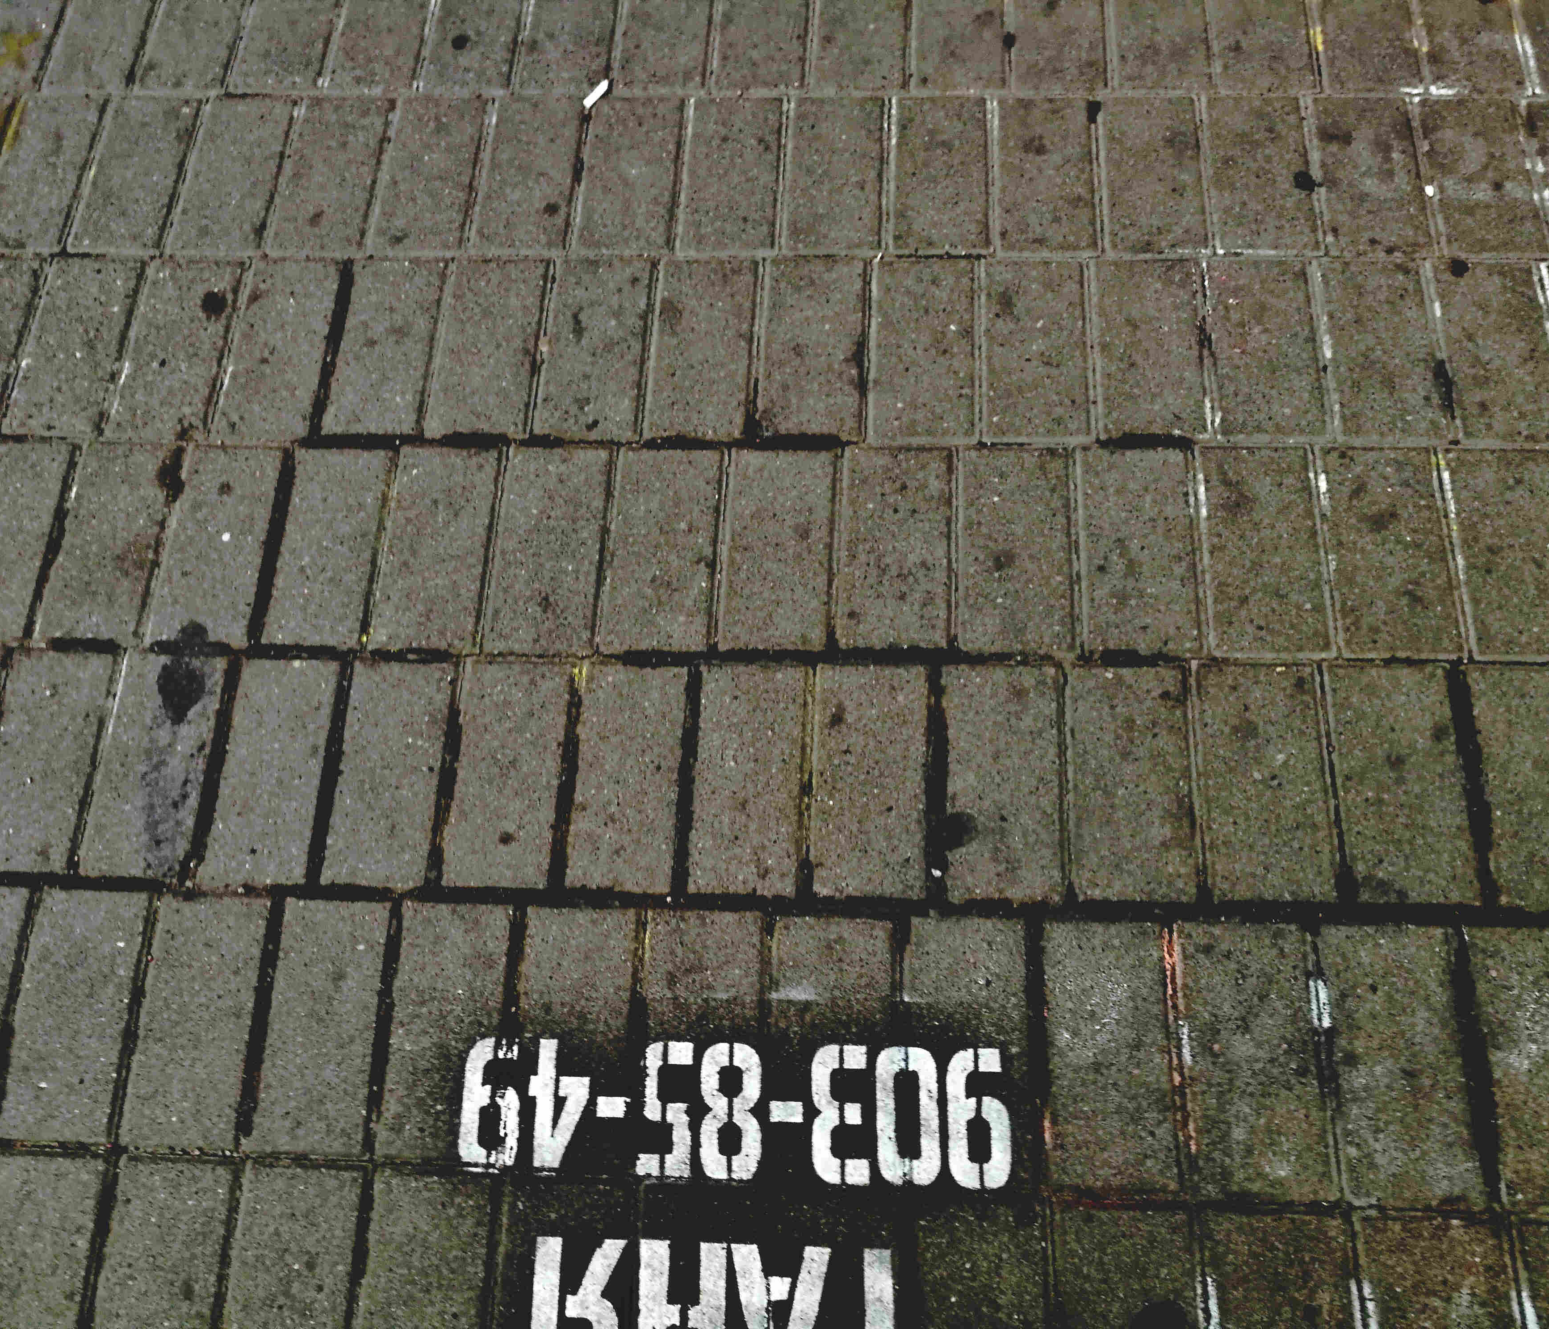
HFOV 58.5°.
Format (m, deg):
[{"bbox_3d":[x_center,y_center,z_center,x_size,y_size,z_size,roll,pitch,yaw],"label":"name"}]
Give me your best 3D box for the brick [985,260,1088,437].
[{"bbox_3d":[0.242,-0.284,1.308,0.097,0.060,0.198,1,68,5],"label":"brick"}]

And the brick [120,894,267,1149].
[{"bbox_3d":[-0.462,0.297,1.141,0.098,0.060,0.199,0,71,6],"label":"brick"}]

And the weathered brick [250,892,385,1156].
[{"bbox_3d":[-0.365,0.303,1.155,0.099,0.060,0.200,0,69,4],"label":"weathered brick"}]

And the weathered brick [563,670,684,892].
[{"bbox_3d":[-0.122,0.103,1.179,0.097,0.060,0.198,1,68,5],"label":"weathered brick"}]

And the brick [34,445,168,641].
[{"bbox_3d":[-0.611,-0.103,1.300,0.097,0.060,0.198,1,68,5],"label":"brick"}]

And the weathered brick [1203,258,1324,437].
[{"bbox_3d":[0.469,-0.291,1.338,0.099,0.060,0.200,1,69,4],"label":"weathered brick"}]

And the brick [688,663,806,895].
[{"bbox_3d":[-0.017,0.101,1.160,0.098,0.060,0.199,0,69,6],"label":"brick"}]

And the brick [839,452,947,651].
[{"bbox_3d":[0.107,-0.092,1.221,0.098,0.060,0.199,1,68,6],"label":"brick"}]

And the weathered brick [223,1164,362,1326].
[{"bbox_3d":[-0.370,0.498,1.079,0.099,0.060,0.200,1,69,4],"label":"weathered brick"}]

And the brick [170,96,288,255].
[{"bbox_3d":[-0.546,-0.488,1.430,0.098,0.060,0.199,2,68,5],"label":"brick"}]

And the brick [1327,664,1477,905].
[{"bbox_3d":[0.503,0.104,1.131,0.097,0.060,0.198,1,68,5],"label":"brick"}]

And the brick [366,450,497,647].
[{"bbox_3d":[-0.305,-0.097,1.274,0.097,0.060,0.198,1,68,5],"label":"brick"}]

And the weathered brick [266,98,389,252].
[{"bbox_3d":[-0.462,-0.501,1.474,0.099,0.060,0.200,1,69,4],"label":"weathered brick"}]

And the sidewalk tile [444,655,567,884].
[{"bbox_3d":[-0.220,0.100,1.181,0.098,0.060,0.199,0,70,6],"label":"sidewalk tile"}]

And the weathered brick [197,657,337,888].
[{"bbox_3d":[-0.424,0.099,1.200,0.098,0.060,0.199,1,70,6],"label":"weathered brick"}]

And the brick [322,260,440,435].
[{"bbox_3d":[-0.377,-0.296,1.360,0.097,0.060,0.198,1,68,5],"label":"brick"}]

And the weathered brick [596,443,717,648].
[{"bbox_3d":[-0.098,-0.094,1.257,0.097,0.060,0.198,1,68,5],"label":"weathered brick"}]

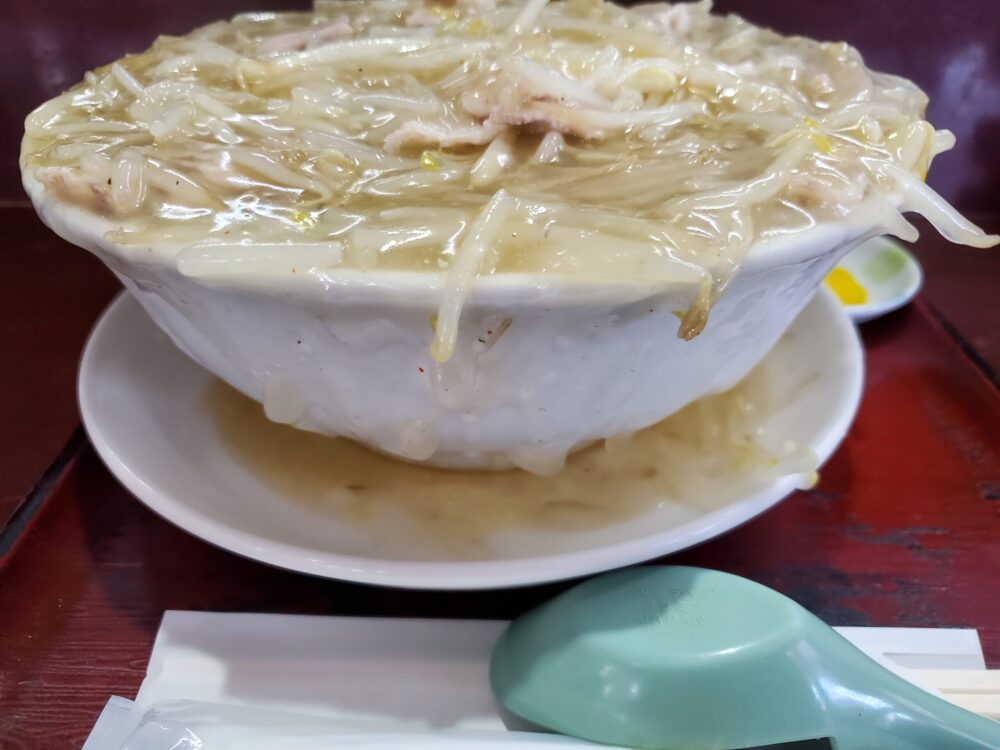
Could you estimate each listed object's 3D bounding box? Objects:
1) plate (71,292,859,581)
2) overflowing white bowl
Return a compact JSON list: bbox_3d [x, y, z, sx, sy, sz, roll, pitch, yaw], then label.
[{"bbox_3d":[-0.008,-0.013,0.254,0.236,0.032,0.236,0,35,0],"label":"plate"},{"bbox_3d":[-0.006,-0.045,0.232,0.223,0.090,0.223,0,35,0],"label":"overflowing white bowl"}]

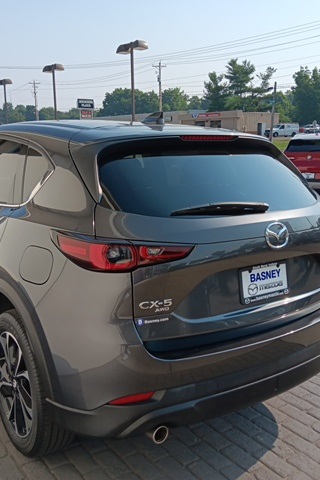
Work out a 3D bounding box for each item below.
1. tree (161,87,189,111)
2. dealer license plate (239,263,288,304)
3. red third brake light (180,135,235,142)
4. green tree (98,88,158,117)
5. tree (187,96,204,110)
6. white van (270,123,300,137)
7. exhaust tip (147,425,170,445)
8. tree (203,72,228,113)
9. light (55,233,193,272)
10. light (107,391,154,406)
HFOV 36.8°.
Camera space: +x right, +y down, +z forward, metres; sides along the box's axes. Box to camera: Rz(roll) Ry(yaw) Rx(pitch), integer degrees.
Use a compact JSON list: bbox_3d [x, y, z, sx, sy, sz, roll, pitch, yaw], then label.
[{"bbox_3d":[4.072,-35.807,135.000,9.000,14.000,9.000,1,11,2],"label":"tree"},{"bbox_3d":[0.466,0.185,2.128,0.312,0.162,0.020,-8,6,-35],"label":"dealer license plate"},{"bbox_3d":[0.245,-0.494,2.333,0.375,0.033,0.050,-8,13,-36],"label":"red third brake light"},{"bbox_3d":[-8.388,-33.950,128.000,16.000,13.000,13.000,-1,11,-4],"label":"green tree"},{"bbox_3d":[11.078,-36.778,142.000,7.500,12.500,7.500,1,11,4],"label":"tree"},{"bbox_3d":[19.669,-17.622,77.500,5.700,2.100,2.020,-4,12,-19],"label":"white van"},{"bbox_3d":[-0.025,0.775,1.953,0.078,0.078,0.095,-8,14,-35],"label":"exhaust tip"},{"bbox_3d":[11.565,-28.480,101.317,5.400,13.000,5.400,0,12,0],"label":"tree"},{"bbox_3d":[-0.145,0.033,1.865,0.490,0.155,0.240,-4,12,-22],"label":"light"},{"bbox_3d":[-0.109,0.624,1.889,0.200,0.050,0.060,-3,12,-14],"label":"light"}]

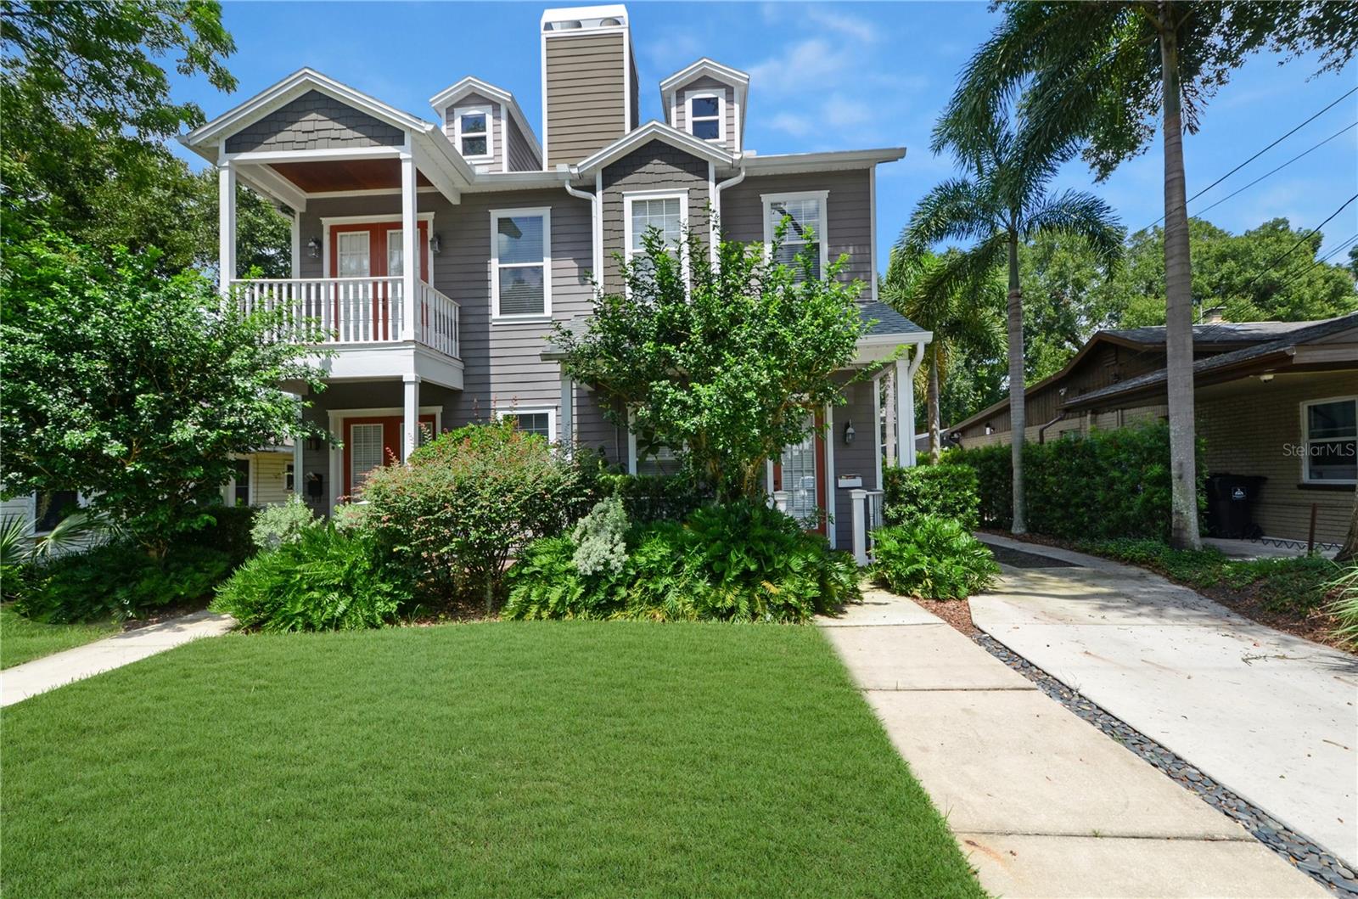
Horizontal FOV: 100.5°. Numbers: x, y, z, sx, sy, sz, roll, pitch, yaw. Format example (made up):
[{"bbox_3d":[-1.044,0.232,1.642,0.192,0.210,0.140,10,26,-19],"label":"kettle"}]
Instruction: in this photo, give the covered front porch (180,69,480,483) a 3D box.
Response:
[{"bbox_3d":[-5.511,-1.901,9.343,4.000,7.612,1.968,-1,-1,4],"label":"covered front porch"}]

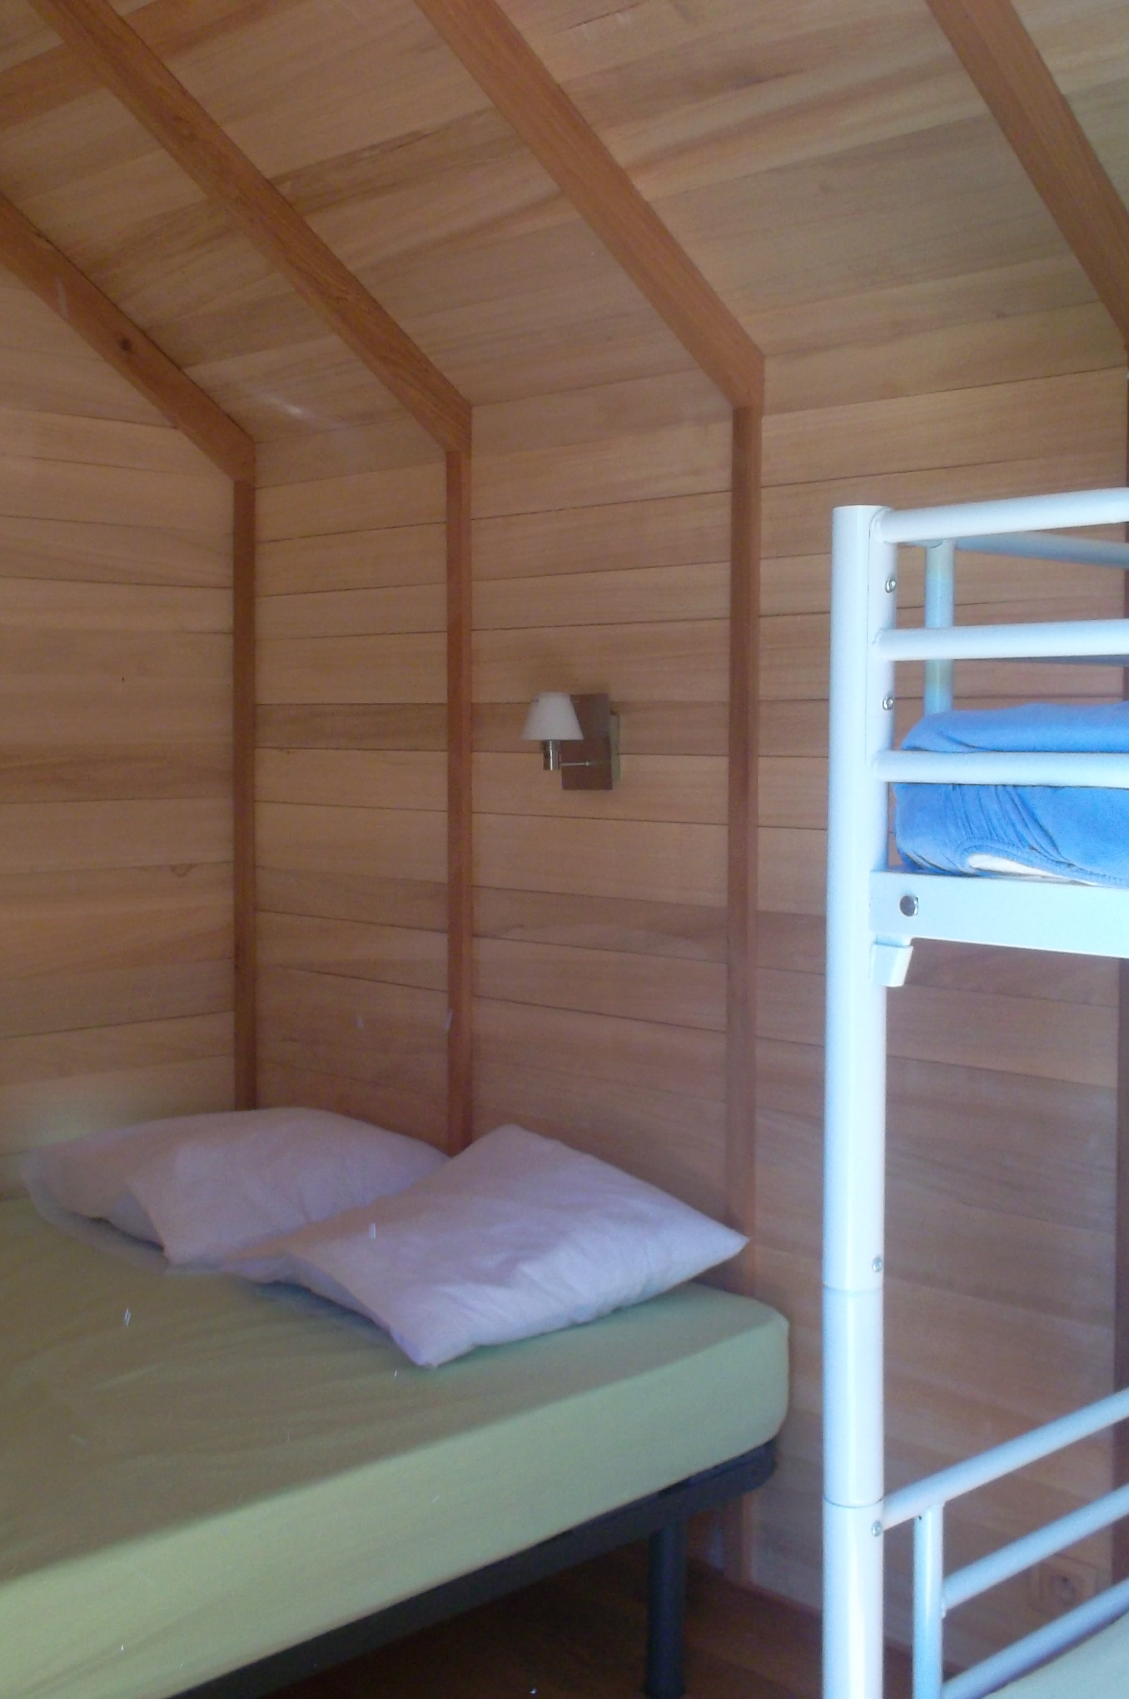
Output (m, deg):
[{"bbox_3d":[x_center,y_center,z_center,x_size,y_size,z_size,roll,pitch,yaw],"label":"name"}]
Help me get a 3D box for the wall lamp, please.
[{"bbox_3d":[0.004,-0.172,2.938,0.110,0.155,0.160,4,5,44],"label":"wall lamp"}]

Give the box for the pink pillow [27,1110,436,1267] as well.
[{"bbox_3d":[-0.588,0.553,3.220,0.580,0.140,0.580,5,9,44],"label":"pink pillow"}]

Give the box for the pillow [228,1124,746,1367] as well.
[{"bbox_3d":[-0.126,0.564,2.756,0.540,0.140,0.580,6,12,44],"label":"pillow"}]

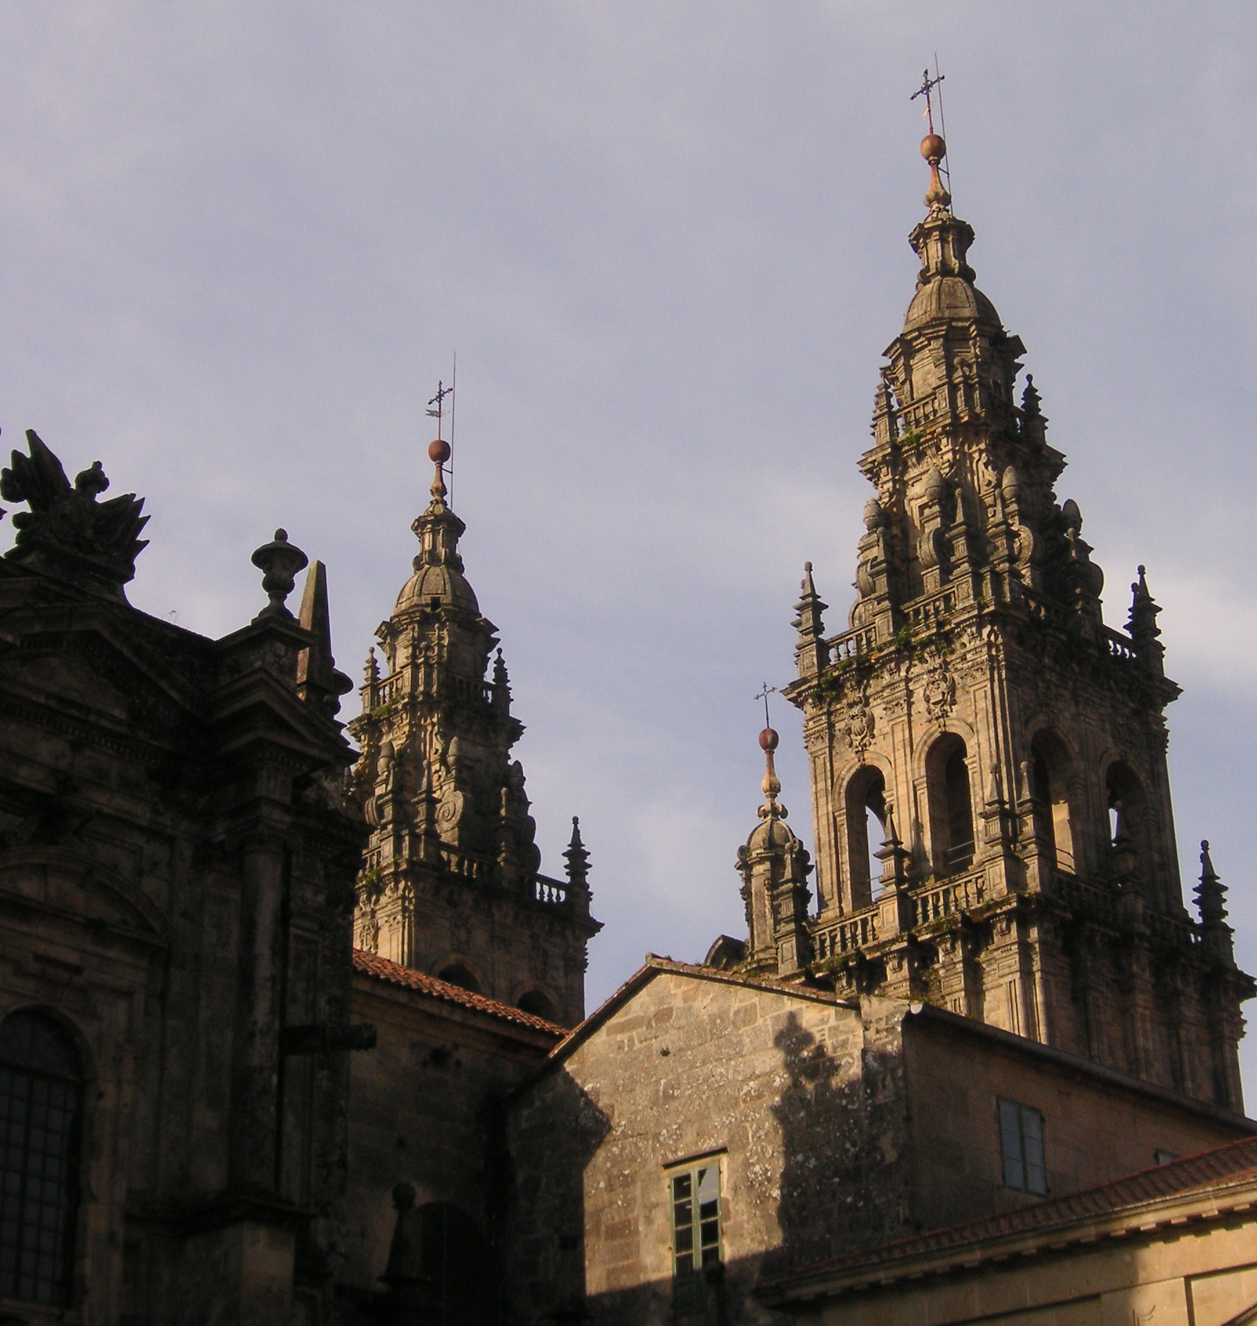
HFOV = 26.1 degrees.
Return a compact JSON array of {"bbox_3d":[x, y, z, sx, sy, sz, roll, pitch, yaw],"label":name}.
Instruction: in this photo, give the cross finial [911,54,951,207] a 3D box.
[{"bbox_3d":[11.564,-19.902,102.978,1.550,6.500,1.000,-22,-32,37],"label":"cross finial"}]

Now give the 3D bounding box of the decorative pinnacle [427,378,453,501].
[{"bbox_3d":[-8.358,-9.885,120.061,1.500,6.000,1.000,-22,-32,37],"label":"decorative pinnacle"}]

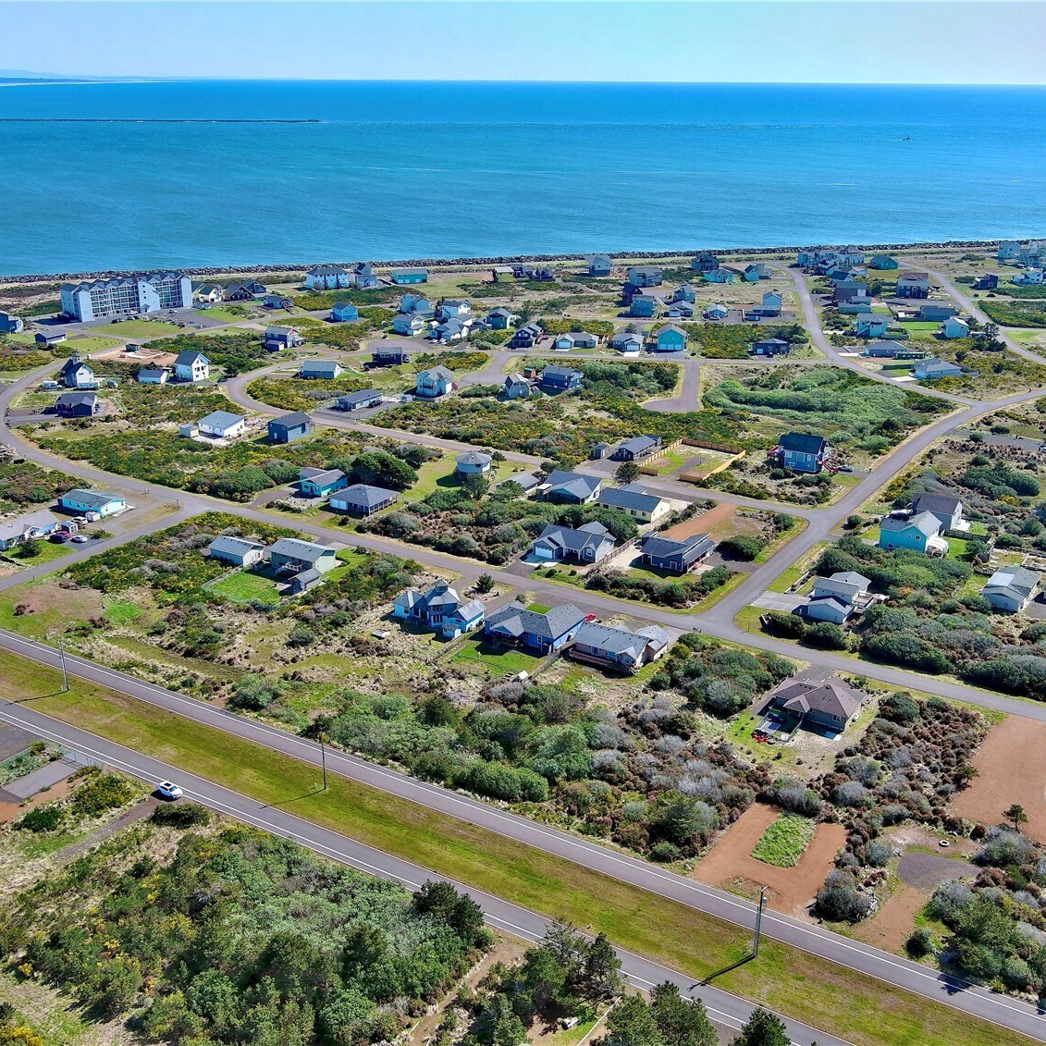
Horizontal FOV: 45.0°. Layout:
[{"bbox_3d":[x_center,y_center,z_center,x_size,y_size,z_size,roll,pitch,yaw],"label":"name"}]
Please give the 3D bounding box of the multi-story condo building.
[{"bbox_3d":[-207.480,-119.910,666.450,17.000,17.000,66.500,17,25,38],"label":"multi-story condo building"}]

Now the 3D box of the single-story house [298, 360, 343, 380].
[{"bbox_3d":[-79.450,-60.950,501.160,13.900,5.300,10.000,4,20,9],"label":"single-story house"}]

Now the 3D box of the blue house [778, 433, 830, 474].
[{"bbox_3d":[84.320,-21.650,378.960,14.000,8.700,11.300,11,22,28],"label":"blue house"}]

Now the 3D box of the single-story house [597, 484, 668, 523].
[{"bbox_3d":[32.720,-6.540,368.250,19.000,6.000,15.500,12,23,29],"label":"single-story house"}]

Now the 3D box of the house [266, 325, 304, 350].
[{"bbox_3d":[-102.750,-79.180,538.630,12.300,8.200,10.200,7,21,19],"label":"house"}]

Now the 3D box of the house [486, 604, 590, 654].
[{"bbox_3d":[1.980,20.740,262.900,17.100,5.300,15.600,12,23,30],"label":"house"}]

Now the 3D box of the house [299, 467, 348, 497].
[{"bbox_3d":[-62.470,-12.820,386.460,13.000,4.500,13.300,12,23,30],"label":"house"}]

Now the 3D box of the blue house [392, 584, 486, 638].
[{"bbox_3d":[-18.310,16.160,269.170,19.000,9.500,11.200,12,23,30],"label":"blue house"}]

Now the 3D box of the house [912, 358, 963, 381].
[{"bbox_3d":[172.330,-64.281,527.226,20.100,5.800,12.100,-7,21,-20],"label":"house"}]

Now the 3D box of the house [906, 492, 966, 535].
[{"bbox_3d":[111.030,-3.520,338.540,11.500,7.600,10.300,13,23,31],"label":"house"}]

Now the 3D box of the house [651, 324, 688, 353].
[{"bbox_3d":[63.570,-79.140,540.810,12.200,8.700,11.500,2,20,6],"label":"house"}]

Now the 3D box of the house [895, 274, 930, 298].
[{"bbox_3d":[225.040,-136.900,730.880,17.500,11.000,18.000,4,20,11],"label":"house"}]

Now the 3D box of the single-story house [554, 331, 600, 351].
[{"bbox_3d":[23.630,-78.870,544.410,17.400,5.300,14.000,3,20,7],"label":"single-story house"}]

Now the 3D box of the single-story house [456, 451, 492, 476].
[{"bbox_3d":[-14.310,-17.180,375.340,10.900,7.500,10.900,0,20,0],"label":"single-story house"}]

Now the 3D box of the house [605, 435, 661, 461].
[{"bbox_3d":[36.530,-24.040,399.960,7.500,4.500,19.100,12,22,29],"label":"house"}]

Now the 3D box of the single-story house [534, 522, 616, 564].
[{"bbox_3d":[14.767,4.365,332.032,17.600,5.400,21.600,12,23,29],"label":"single-story house"}]

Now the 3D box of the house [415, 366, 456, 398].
[{"bbox_3d":[-32.920,-53.730,475.960,10.100,9.000,12.000,10,22,25],"label":"house"}]

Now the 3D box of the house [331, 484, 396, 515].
[{"bbox_3d":[-45.371,-8.144,365.977,15.000,5.500,16.400,12,23,29],"label":"house"}]

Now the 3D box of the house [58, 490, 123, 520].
[{"bbox_3d":[-121.644,-6.068,360.869,16.200,4.100,10.000,12,23,29],"label":"house"}]

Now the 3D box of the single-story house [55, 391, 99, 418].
[{"bbox_3d":[-156.010,-41.320,443.130,12.800,6.300,10.400,-1,20,-3],"label":"single-story house"}]

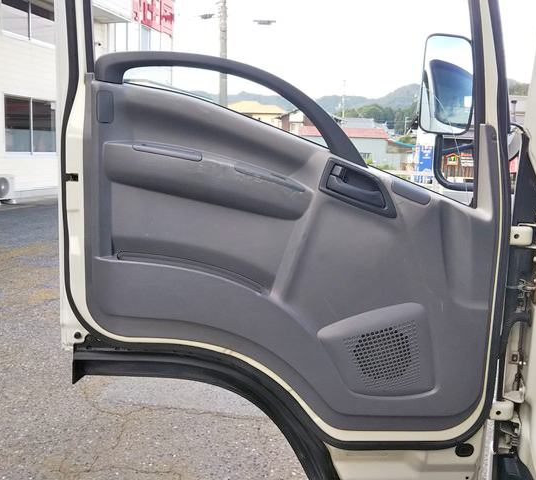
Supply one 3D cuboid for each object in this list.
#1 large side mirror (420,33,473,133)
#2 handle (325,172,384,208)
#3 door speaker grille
[{"bbox_3d":[0.597,-0.519,1.850,0.185,0.330,0.080,0,10,-6],"label":"large side mirror"},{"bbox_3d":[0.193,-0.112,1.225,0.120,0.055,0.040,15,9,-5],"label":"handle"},{"bbox_3d":[0.259,0.263,1.265,0.172,0.152,0.030,-6,10,-2],"label":"door speaker grille"}]

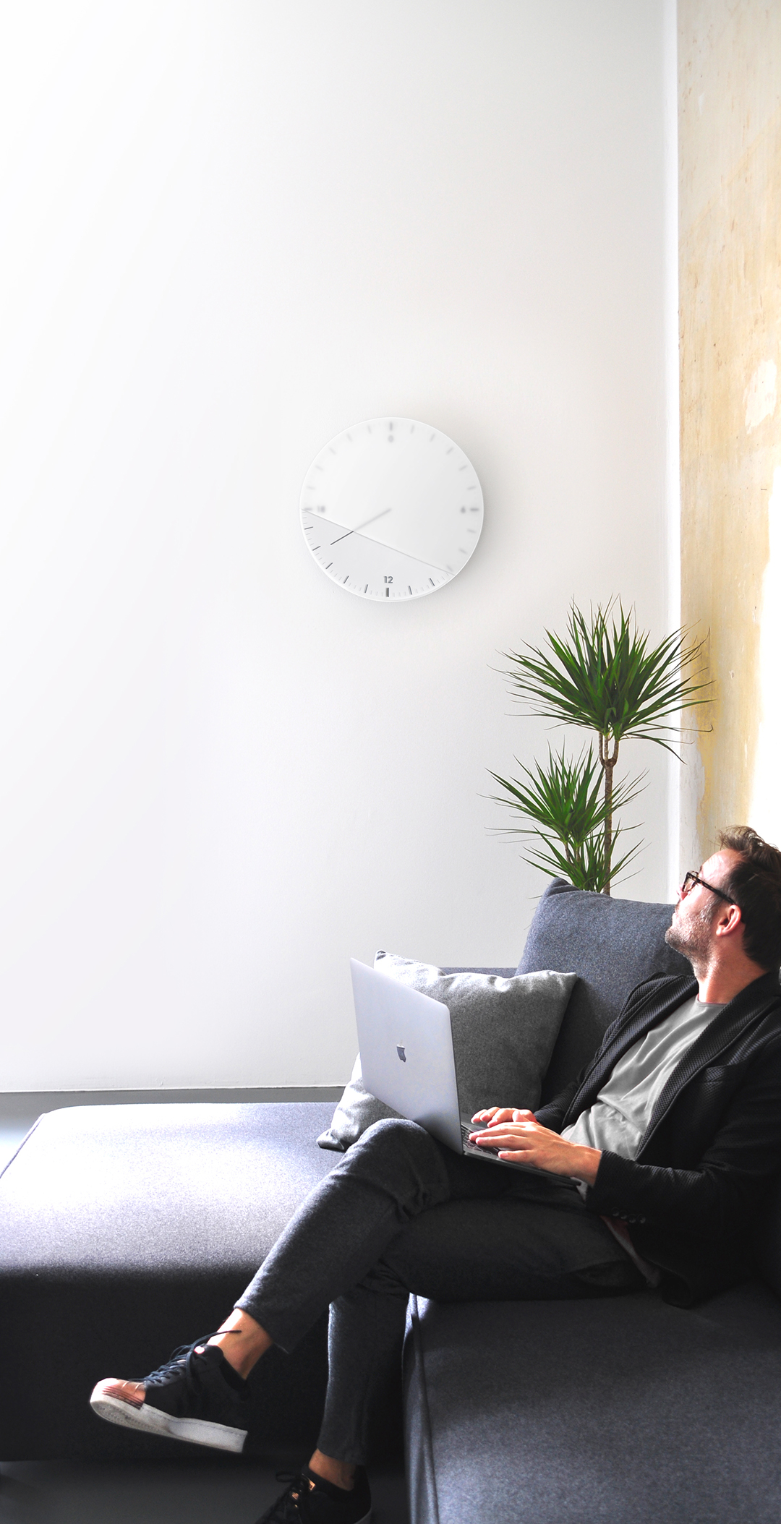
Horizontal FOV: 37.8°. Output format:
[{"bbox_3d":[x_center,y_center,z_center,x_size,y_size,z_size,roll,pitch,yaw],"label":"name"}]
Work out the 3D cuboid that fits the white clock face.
[{"bbox_3d":[0.004,-0.900,4.060,0.650,0.650,0.045,0,3,-2],"label":"white clock face"}]

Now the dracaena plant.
[{"bbox_3d":[0.672,0.330,3.620,0.690,1.710,0.680,0,3,-2],"label":"dracaena plant"}]

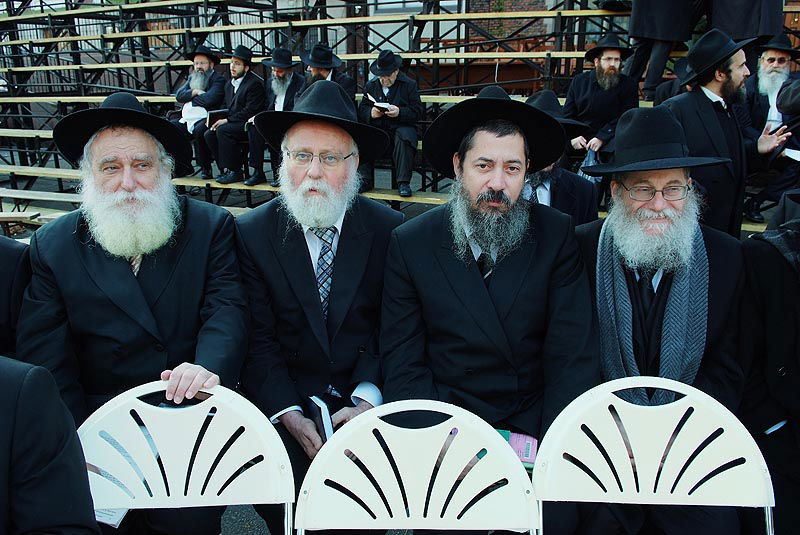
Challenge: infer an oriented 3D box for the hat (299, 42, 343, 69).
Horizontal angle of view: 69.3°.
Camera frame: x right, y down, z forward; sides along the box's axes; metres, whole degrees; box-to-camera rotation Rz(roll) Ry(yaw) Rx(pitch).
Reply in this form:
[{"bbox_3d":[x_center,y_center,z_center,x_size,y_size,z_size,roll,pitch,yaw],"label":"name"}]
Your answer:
[{"bbox_3d":[-0.677,-1.828,4.987,0.320,0.145,0.360,12,27,36],"label":"hat"}]

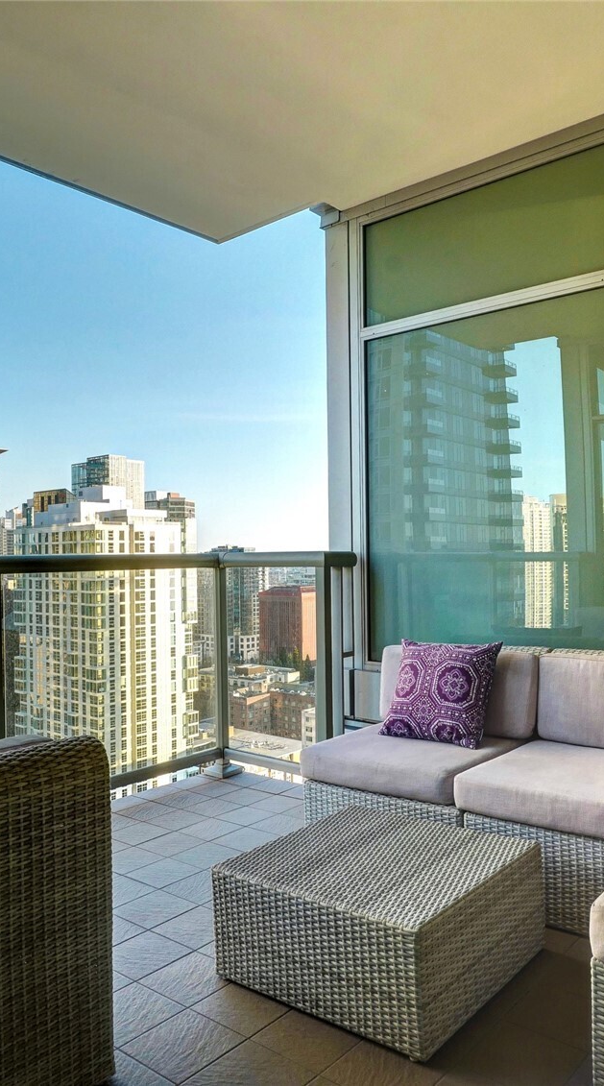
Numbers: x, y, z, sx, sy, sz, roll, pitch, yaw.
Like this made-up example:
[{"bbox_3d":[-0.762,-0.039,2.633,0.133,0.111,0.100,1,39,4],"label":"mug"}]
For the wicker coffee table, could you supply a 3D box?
[{"bbox_3d":[0.222,1.002,2.117,0.626,0.284,0.657,-2,-2,39],"label":"wicker coffee table"}]

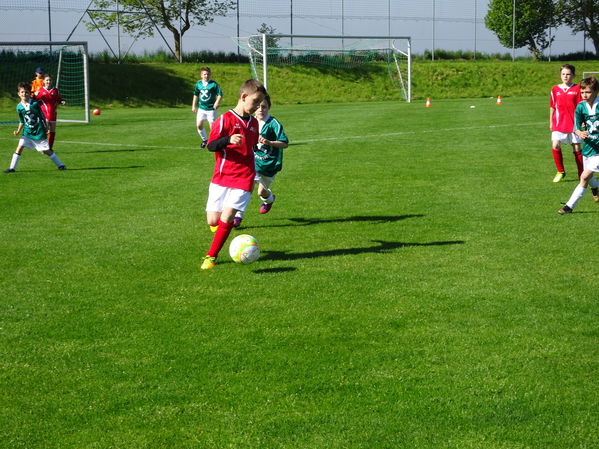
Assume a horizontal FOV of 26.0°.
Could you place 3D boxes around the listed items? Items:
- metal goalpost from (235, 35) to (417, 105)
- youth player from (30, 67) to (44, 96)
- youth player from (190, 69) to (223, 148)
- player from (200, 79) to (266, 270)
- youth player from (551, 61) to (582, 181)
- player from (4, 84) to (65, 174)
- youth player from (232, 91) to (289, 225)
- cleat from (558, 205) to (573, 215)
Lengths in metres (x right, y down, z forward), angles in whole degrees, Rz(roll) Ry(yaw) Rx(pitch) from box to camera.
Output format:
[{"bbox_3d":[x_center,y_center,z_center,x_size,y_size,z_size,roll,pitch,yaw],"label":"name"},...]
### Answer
[{"bbox_3d":[1.056,-5.687,47.948,7.440,2.500,1.500,-7,9,-42],"label":"metal goalpost"},{"bbox_3d":[-6.119,-2.962,30.360,0.460,1.436,0.360,-3,7,-17],"label":"youth player"},{"bbox_3d":[-1.642,-2.071,22.886,0.500,1.420,0.420,1,7,11],"label":"youth player"},{"bbox_3d":[-0.471,-0.371,9.248,0.410,1.331,0.480,-5,9,-35],"label":"player"},{"bbox_3d":[3.284,-1.247,15.891,0.440,1.415,0.360,0,7,7],"label":"youth player"},{"bbox_3d":[-3.626,-1.339,17.823,0.780,1.216,0.450,1,7,13],"label":"player"},{"bbox_3d":[-0.353,-0.591,11.736,0.450,1.164,0.500,2,7,20],"label":"youth player"},{"bbox_3d":[2.556,-0.157,12.464,0.085,0.090,0.205,5,9,38],"label":"cleat"}]

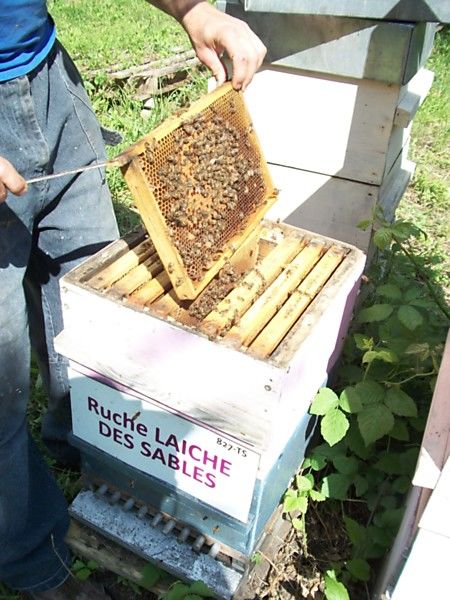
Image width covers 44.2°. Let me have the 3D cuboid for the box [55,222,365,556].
[{"bbox_3d":[-0.017,0.117,0.986,0.352,0.415,0.380,20,36,20],"label":"box"}]

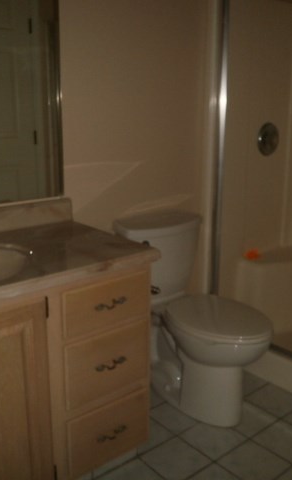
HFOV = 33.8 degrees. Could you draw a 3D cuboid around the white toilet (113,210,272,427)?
[{"bbox_3d":[0.231,0.334,2.091,0.433,0.806,0.682,-12,18,-38],"label":"white toilet"}]

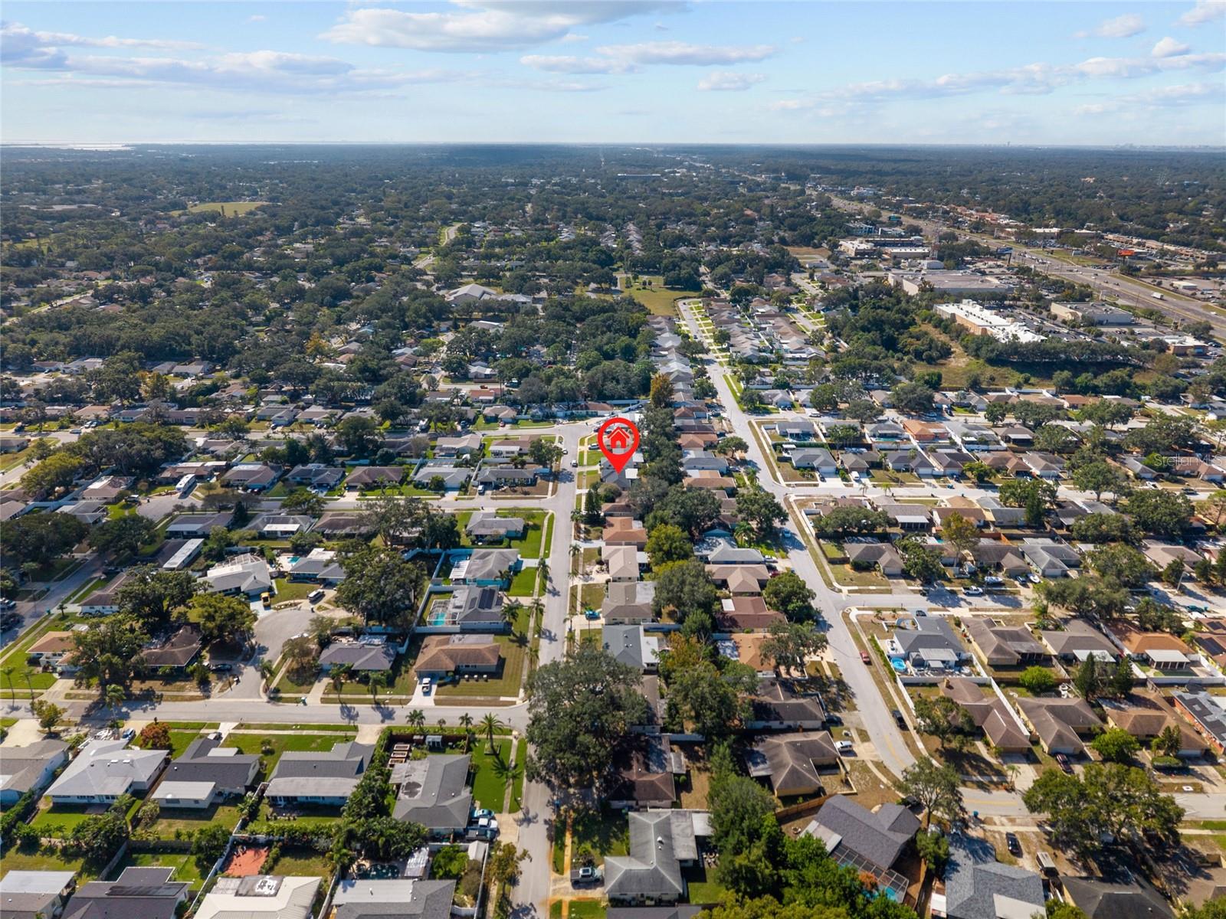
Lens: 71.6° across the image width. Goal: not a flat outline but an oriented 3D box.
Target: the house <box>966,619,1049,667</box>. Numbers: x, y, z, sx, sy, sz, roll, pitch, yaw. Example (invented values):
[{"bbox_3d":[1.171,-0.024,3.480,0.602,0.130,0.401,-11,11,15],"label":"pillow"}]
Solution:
[{"bbox_3d":[100.384,46.130,218.773,15.800,4.500,19.200,0,21,0],"label":"house"}]

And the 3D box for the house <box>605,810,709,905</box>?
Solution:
[{"bbox_3d":[7.688,70.106,151.604,18.000,4.000,18.000,0,21,0],"label":"house"}]

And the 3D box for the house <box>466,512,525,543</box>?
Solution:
[{"bbox_3d":[-38.742,21.606,283.133,18.200,4.600,16.000,0,21,0],"label":"house"}]

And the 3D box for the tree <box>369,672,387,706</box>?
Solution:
[{"bbox_3d":[-54.359,52.269,194.052,4.000,7.300,4.000,0,21,0],"label":"tree"}]

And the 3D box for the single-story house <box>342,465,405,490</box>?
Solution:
[{"bbox_3d":[-90.213,6.515,322.688,18.900,4.900,16.500,0,21,0],"label":"single-story house"}]

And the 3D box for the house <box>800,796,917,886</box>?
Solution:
[{"bbox_3d":[46.504,68.829,157.910,15.100,4.400,17.200,19,28,41],"label":"house"}]

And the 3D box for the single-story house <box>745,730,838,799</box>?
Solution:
[{"bbox_3d":[36.977,61.773,173.728,19.420,4.100,15.450,-2,21,-7],"label":"single-story house"}]

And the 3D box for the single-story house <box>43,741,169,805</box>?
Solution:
[{"bbox_3d":[-100.600,62.448,171.492,17.000,4.000,15.500,0,21,0],"label":"single-story house"}]

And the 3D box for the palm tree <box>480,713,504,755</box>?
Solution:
[{"bbox_3d":[-25.666,58.537,180.244,5.000,7.600,5.000,0,21,0],"label":"palm tree"}]

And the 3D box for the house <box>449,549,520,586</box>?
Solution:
[{"bbox_3d":[-37.951,31.623,253.666,17.800,4.000,18.500,0,21,0],"label":"house"}]

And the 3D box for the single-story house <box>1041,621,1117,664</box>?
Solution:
[{"bbox_3d":[118.109,46.523,217.495,14.700,4.600,18.500,0,21,0],"label":"single-story house"}]

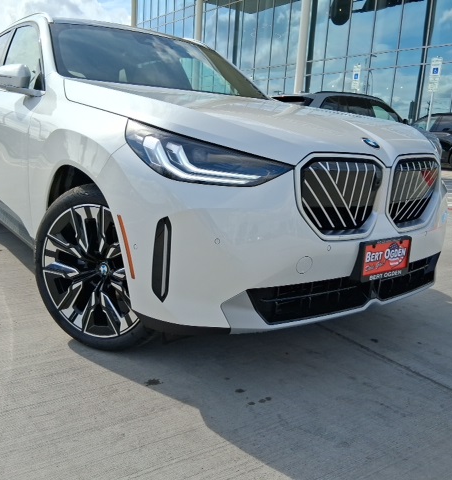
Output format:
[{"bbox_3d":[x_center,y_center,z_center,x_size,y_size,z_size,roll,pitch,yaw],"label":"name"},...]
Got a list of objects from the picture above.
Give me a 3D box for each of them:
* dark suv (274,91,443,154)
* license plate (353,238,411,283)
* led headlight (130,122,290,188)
[{"bbox_3d":[2.750,-2.250,10.850,4.800,1.700,1.950,-4,14,-36],"label":"dark suv"},{"bbox_3d":[0.651,0.076,1.956,0.320,0.165,0.030,-5,15,-38],"label":"license plate"},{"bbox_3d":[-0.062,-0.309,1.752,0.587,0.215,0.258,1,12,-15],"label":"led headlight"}]

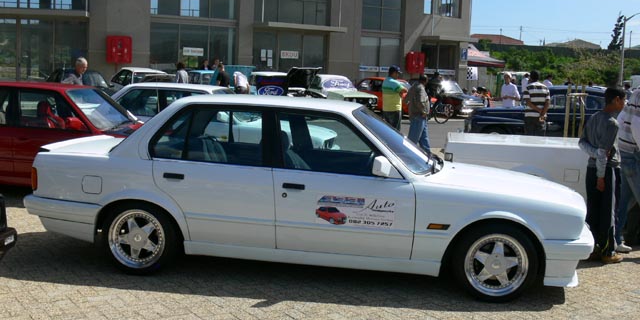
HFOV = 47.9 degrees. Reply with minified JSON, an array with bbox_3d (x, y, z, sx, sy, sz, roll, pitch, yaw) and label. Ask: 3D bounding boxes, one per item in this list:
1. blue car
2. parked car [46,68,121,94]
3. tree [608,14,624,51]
[{"bbox_3d":[5.242,-0.810,15.085,4.350,1.480,1.680,2,7,-1],"label":"blue car"},{"bbox_3d":[-6.841,-1.830,19.954,1.650,1.400,4.000,-2,8,-31],"label":"parked car"},{"bbox_3d":[36.461,-15.064,88.676,2.000,5.600,2.000,2,7,0],"label":"tree"}]

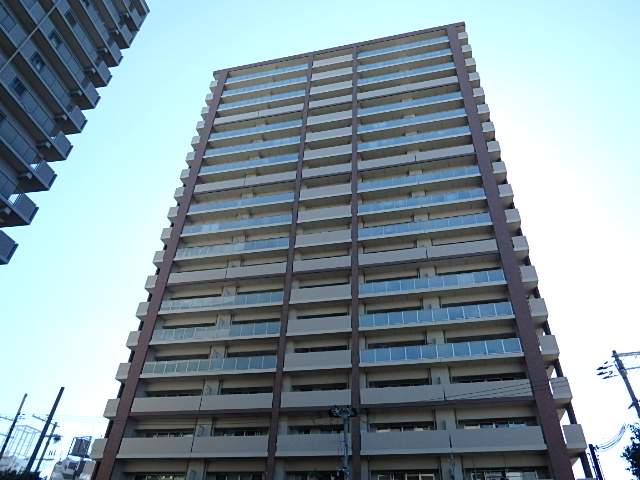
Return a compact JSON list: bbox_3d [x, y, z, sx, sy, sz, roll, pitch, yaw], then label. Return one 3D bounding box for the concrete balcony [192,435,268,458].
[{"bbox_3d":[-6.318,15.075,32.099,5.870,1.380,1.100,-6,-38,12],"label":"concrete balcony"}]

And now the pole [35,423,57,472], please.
[{"bbox_3d":[-23.329,20.427,35.538,0.400,11.064,0.400,-7,-38,13],"label":"pole"}]

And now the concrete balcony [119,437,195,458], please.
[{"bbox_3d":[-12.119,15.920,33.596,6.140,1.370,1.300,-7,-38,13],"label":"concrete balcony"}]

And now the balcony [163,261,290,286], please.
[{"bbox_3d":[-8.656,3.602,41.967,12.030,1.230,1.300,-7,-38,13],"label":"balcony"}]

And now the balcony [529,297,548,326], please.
[{"bbox_3d":[16.085,5.312,32.861,1.100,1.370,1.200,-6,-38,12],"label":"balcony"}]

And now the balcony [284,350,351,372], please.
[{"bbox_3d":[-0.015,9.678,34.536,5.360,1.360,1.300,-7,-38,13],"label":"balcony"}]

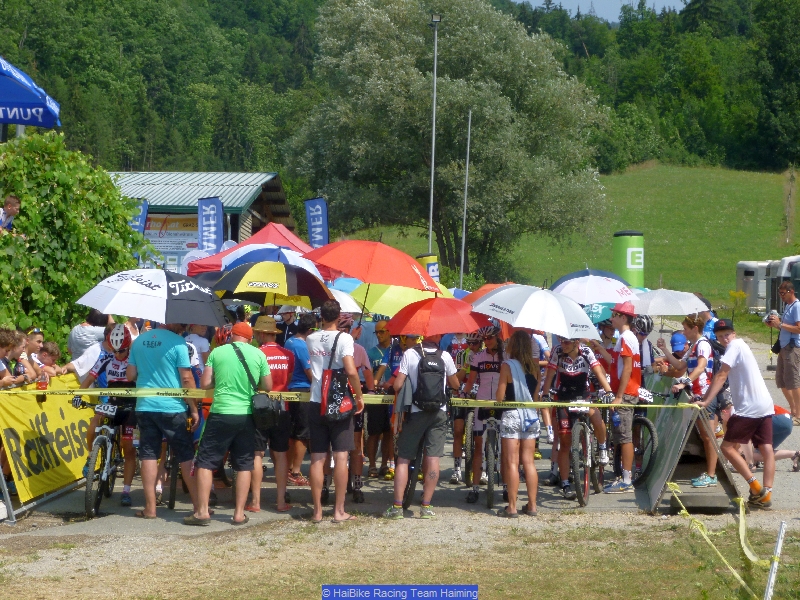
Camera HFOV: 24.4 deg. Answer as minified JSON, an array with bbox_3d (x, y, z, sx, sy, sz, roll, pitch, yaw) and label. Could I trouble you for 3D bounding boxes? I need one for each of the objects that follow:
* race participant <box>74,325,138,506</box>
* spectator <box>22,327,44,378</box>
[{"bbox_3d":[-2.709,1.062,17.066,0.620,1.680,0.750,0,2,-5],"label":"race participant"},{"bbox_3d":[-3.563,1.065,17.868,0.550,1.600,0.480,1,2,17],"label":"spectator"}]

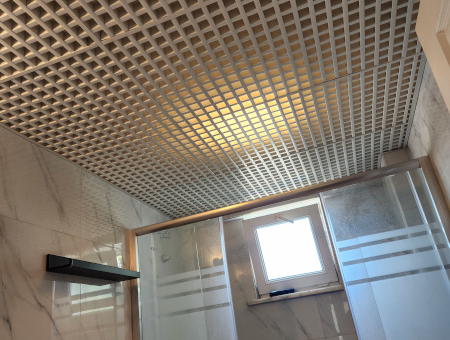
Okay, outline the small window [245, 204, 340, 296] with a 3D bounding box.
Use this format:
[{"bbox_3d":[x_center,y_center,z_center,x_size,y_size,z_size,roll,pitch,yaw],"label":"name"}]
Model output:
[{"bbox_3d":[0.445,0.548,2.754,0.545,0.530,0.085,-15,-11,14],"label":"small window"}]

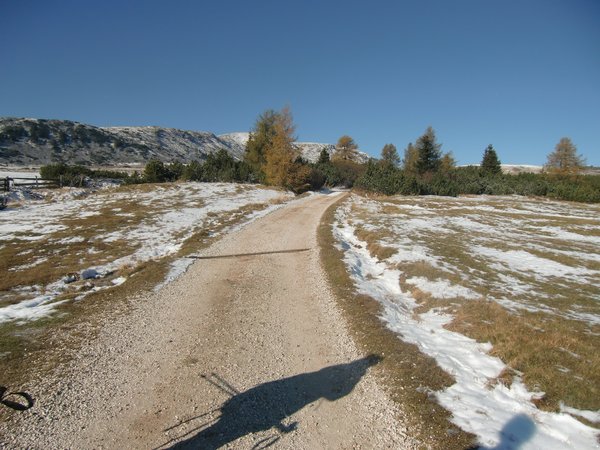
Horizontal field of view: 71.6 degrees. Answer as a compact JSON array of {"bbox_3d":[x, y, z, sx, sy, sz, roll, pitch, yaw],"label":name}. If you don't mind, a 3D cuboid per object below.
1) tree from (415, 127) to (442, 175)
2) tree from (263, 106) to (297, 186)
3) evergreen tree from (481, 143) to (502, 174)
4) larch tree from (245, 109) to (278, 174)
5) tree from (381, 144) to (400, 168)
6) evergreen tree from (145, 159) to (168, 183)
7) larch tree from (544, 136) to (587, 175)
[{"bbox_3d":[12.858,-6.851,41.465,2.890,5.810,2.890,0,7,0],"label":"tree"},{"bbox_3d":[-1.846,-7.291,39.392,3.410,7.650,3.410,0,7,0],"label":"tree"},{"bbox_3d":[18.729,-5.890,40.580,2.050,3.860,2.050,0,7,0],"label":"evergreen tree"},{"bbox_3d":[-2.810,-6.040,32.000,3.000,5.850,3.000,0,8,0],"label":"larch tree"},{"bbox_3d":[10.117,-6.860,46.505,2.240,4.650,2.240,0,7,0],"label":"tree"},{"bbox_3d":[-16.077,-6.073,46.606,2.690,2.720,2.690,0,7,0],"label":"evergreen tree"},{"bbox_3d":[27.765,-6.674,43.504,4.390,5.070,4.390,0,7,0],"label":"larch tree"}]

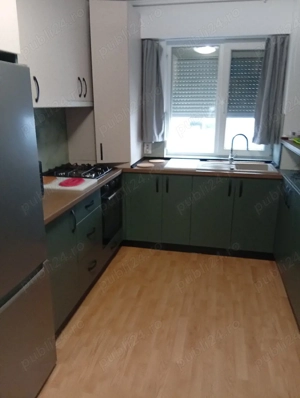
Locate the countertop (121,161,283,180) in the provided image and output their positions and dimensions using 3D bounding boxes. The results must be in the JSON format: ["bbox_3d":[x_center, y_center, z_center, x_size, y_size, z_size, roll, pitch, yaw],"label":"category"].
[{"bbox_3d":[0.522,-0.312,3.177,1.445,0.037,0.600,4,16,11],"label":"countertop"}]

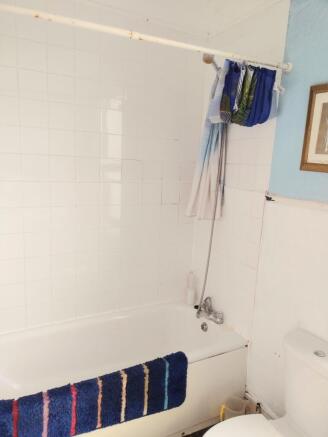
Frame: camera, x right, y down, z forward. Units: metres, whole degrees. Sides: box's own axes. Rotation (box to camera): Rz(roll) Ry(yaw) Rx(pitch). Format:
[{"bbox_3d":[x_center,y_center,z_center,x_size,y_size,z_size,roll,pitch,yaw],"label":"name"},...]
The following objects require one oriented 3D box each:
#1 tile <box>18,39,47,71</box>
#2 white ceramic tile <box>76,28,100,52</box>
[{"bbox_3d":[-0.713,-0.886,1.860,0.149,0.149,0.010,-3,11,-29],"label":"tile"},{"bbox_3d":[-0.441,-1.052,1.986,0.150,0.150,0.010,-3,12,-29],"label":"white ceramic tile"}]

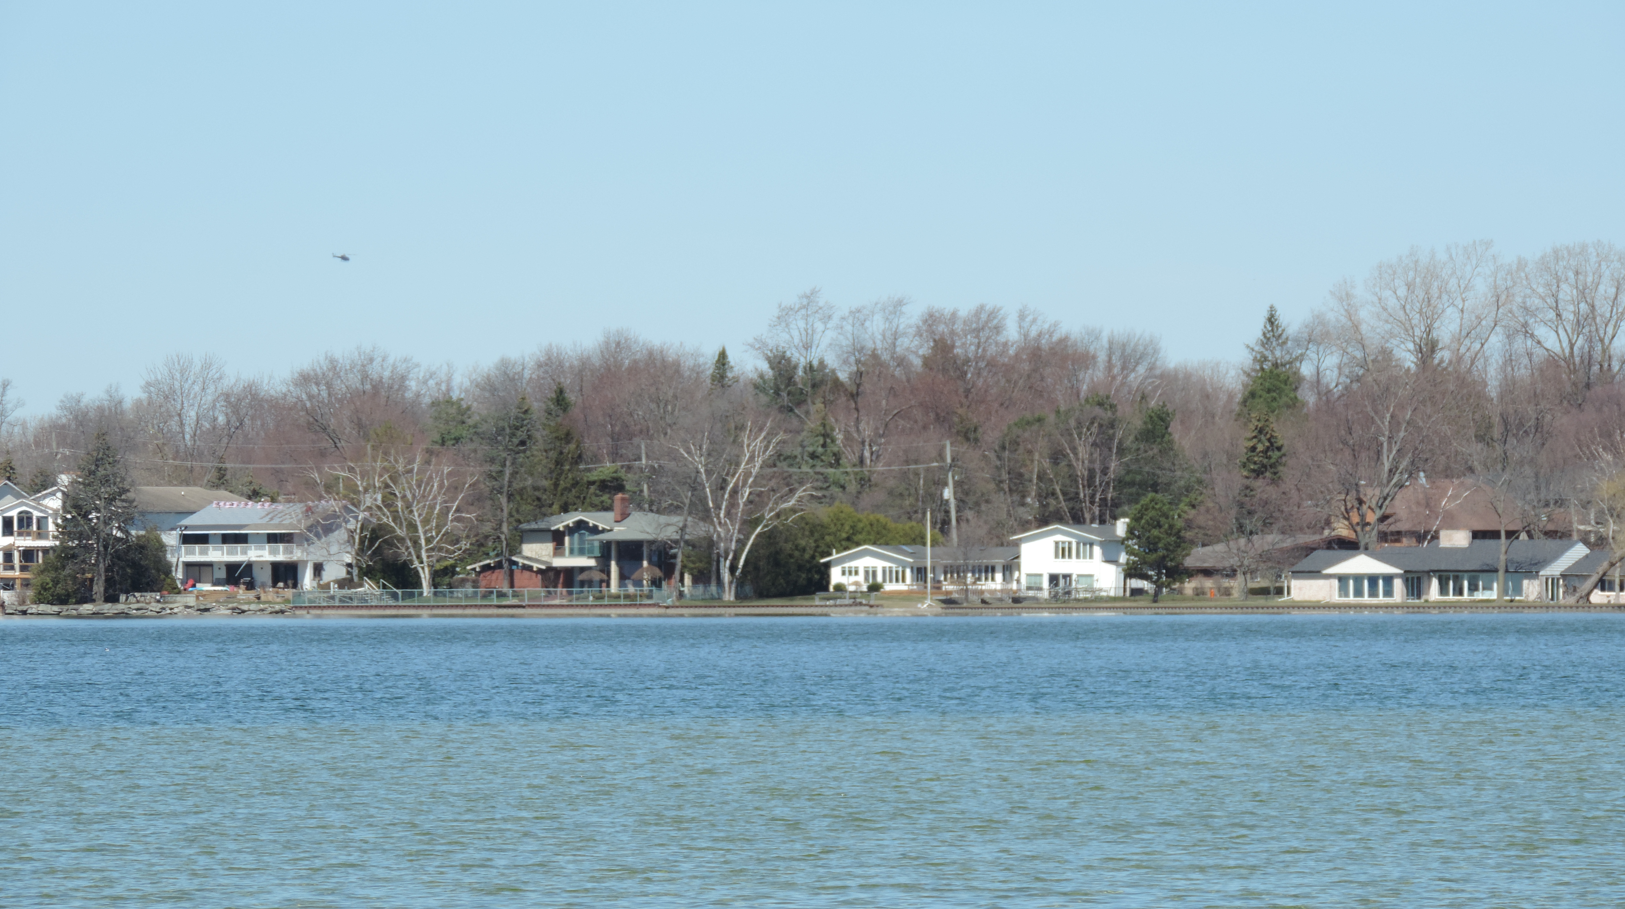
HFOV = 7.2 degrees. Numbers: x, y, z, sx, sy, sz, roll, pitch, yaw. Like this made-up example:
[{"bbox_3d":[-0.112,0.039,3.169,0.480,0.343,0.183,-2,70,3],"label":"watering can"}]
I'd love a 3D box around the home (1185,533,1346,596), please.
[{"bbox_3d":[38.322,9.300,1087.000,12.000,5.450,10.000,0,-1,24],"label":"home"}]

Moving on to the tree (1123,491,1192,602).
[{"bbox_3d":[28.514,7.653,1066.000,5.766,9.120,5.766,0,-1,0],"label":"tree"}]

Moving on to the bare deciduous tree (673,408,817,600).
[{"bbox_3d":[-5.693,4.176,1082.000,12.100,16.120,11.000,0,-1,0],"label":"bare deciduous tree"}]

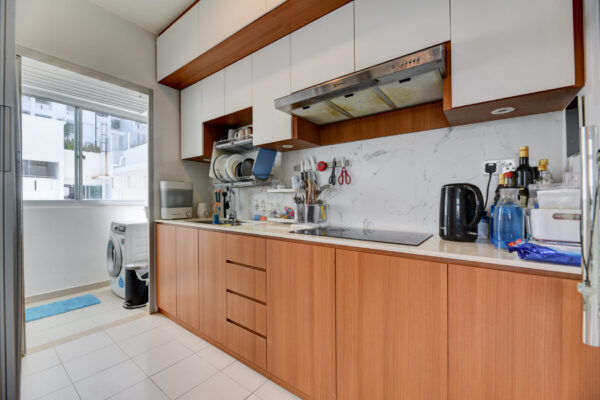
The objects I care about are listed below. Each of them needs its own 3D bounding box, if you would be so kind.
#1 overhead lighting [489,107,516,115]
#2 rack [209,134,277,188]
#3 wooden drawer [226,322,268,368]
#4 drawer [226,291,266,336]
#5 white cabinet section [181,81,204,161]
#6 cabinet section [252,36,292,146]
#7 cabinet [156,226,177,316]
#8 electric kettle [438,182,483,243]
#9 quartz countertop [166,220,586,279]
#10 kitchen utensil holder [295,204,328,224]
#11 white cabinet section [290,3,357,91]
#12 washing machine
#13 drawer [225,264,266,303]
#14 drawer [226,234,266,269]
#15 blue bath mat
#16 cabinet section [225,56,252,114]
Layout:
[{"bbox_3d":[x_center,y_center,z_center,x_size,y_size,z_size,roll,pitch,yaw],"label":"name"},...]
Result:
[{"bbox_3d":[0.980,-0.427,1.125,0.090,0.012,0.090,0,0,36],"label":"overhead lighting"},{"bbox_3d":[-0.565,-0.345,2.260,0.650,0.450,0.258,0,0,36],"label":"rack"},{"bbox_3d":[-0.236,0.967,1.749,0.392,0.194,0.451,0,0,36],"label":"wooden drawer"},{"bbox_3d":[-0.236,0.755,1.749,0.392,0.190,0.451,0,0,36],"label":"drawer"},{"bbox_3d":[-0.958,-0.762,2.398,0.386,0.701,0.317,0,0,35],"label":"white cabinet section"},{"bbox_3d":[-0.117,-0.761,1.798,0.371,0.701,0.317,0,0,35],"label":"cabinet section"},{"bbox_3d":[-1.087,0.659,2.426,0.379,0.832,0.561,0,0,36],"label":"cabinet"},{"bbox_3d":[0.787,0.059,1.132,0.160,0.277,0.210,0,0,-22],"label":"electric kettle"},{"bbox_3d":[-0.116,0.214,1.737,2.830,0.035,0.590,0,0,36],"label":"quartz countertop"},{"bbox_3d":[0.085,0.113,1.845,0.230,0.151,0.100,0,0,36],"label":"kitchen utensil holder"},{"bbox_3d":[0.214,-0.910,1.561,0.443,0.401,0.317,0,0,35],"label":"white cabinet section"},{"bbox_3d":[-2.039,0.705,3.010,0.560,0.850,0.600,0,0,36],"label":"washing machine"},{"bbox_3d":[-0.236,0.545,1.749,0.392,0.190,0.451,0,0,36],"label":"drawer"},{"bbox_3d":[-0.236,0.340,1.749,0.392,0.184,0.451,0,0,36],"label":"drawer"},{"bbox_3d":[-2.512,1.122,2.444,0.430,0.015,0.570,0,0,36],"label":"blue bath mat"},{"bbox_3d":[-0.405,-0.911,2.003,0.336,0.401,0.317,0,0,35],"label":"cabinet section"}]

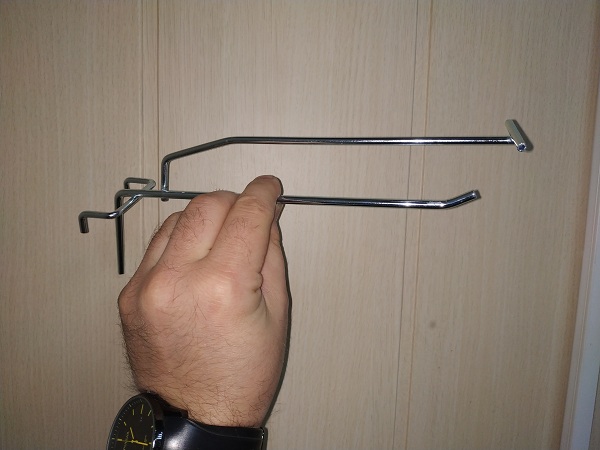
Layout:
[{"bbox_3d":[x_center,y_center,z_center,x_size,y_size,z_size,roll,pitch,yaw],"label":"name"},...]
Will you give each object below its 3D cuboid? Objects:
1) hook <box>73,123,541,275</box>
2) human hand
[{"bbox_3d":[-0.009,-0.005,0.260,0.256,0.113,0.056,3,29,10],"label":"hook"},{"bbox_3d":[-0.049,0.036,0.225,0.082,0.122,0.085,1,-8,14],"label":"human hand"}]

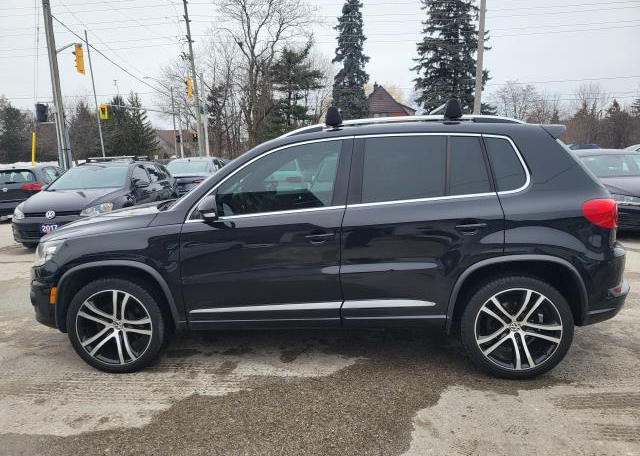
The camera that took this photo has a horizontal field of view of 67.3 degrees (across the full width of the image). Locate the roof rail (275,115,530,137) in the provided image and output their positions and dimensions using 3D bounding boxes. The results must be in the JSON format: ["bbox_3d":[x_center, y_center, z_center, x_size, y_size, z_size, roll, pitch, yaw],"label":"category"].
[{"bbox_3d":[0.512,-0.669,3.157,1.610,0.115,0.070,-1,9,6],"label":"roof rail"}]

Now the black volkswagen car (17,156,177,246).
[{"bbox_3d":[-4.128,-0.620,9.560,1.800,1.510,4.500,-2,9,0],"label":"black volkswagen car"}]

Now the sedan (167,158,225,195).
[{"bbox_3d":[-3.926,-1.521,15.434,1.820,1.470,4.750,-2,9,0],"label":"sedan"}]

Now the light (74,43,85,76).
[{"bbox_3d":[-10.015,-7.031,20.000,0.360,1.130,0.500,1,9,19],"label":"light"}]

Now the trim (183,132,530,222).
[{"bbox_3d":[0.188,-0.317,3.047,2.200,0.520,0.200,-1,9,5],"label":"trim"}]

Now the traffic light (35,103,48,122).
[{"bbox_3d":[-10.979,-4.546,18.971,0.380,0.730,0.300,2,10,20],"label":"traffic light"}]

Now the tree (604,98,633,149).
[{"bbox_3d":[28.556,-9.470,46.445,2.800,5.920,2.800,-2,9,0],"label":"tree"}]

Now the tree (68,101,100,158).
[{"bbox_3d":[-22.696,-8.878,47.086,3.300,7.020,3.300,-2,9,0],"label":"tree"}]

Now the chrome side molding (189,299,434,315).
[{"bbox_3d":[-0.068,0.500,3.063,1.585,0.070,0.030,-1,9,6],"label":"chrome side molding"}]

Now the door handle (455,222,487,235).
[{"bbox_3d":[0.913,0.000,2.907,0.195,0.050,0.050,-1,9,6],"label":"door handle"}]

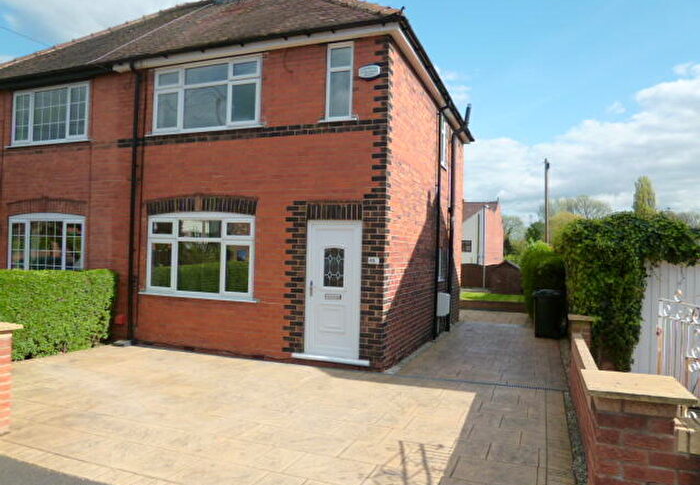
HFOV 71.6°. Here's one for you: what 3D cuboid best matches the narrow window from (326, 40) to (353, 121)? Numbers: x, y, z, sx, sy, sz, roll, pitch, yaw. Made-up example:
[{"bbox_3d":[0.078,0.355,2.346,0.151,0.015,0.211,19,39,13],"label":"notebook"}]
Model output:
[{"bbox_3d":[-0.155,-2.427,7.328,0.429,1.166,0.100,1,-1,21],"label":"narrow window"}]

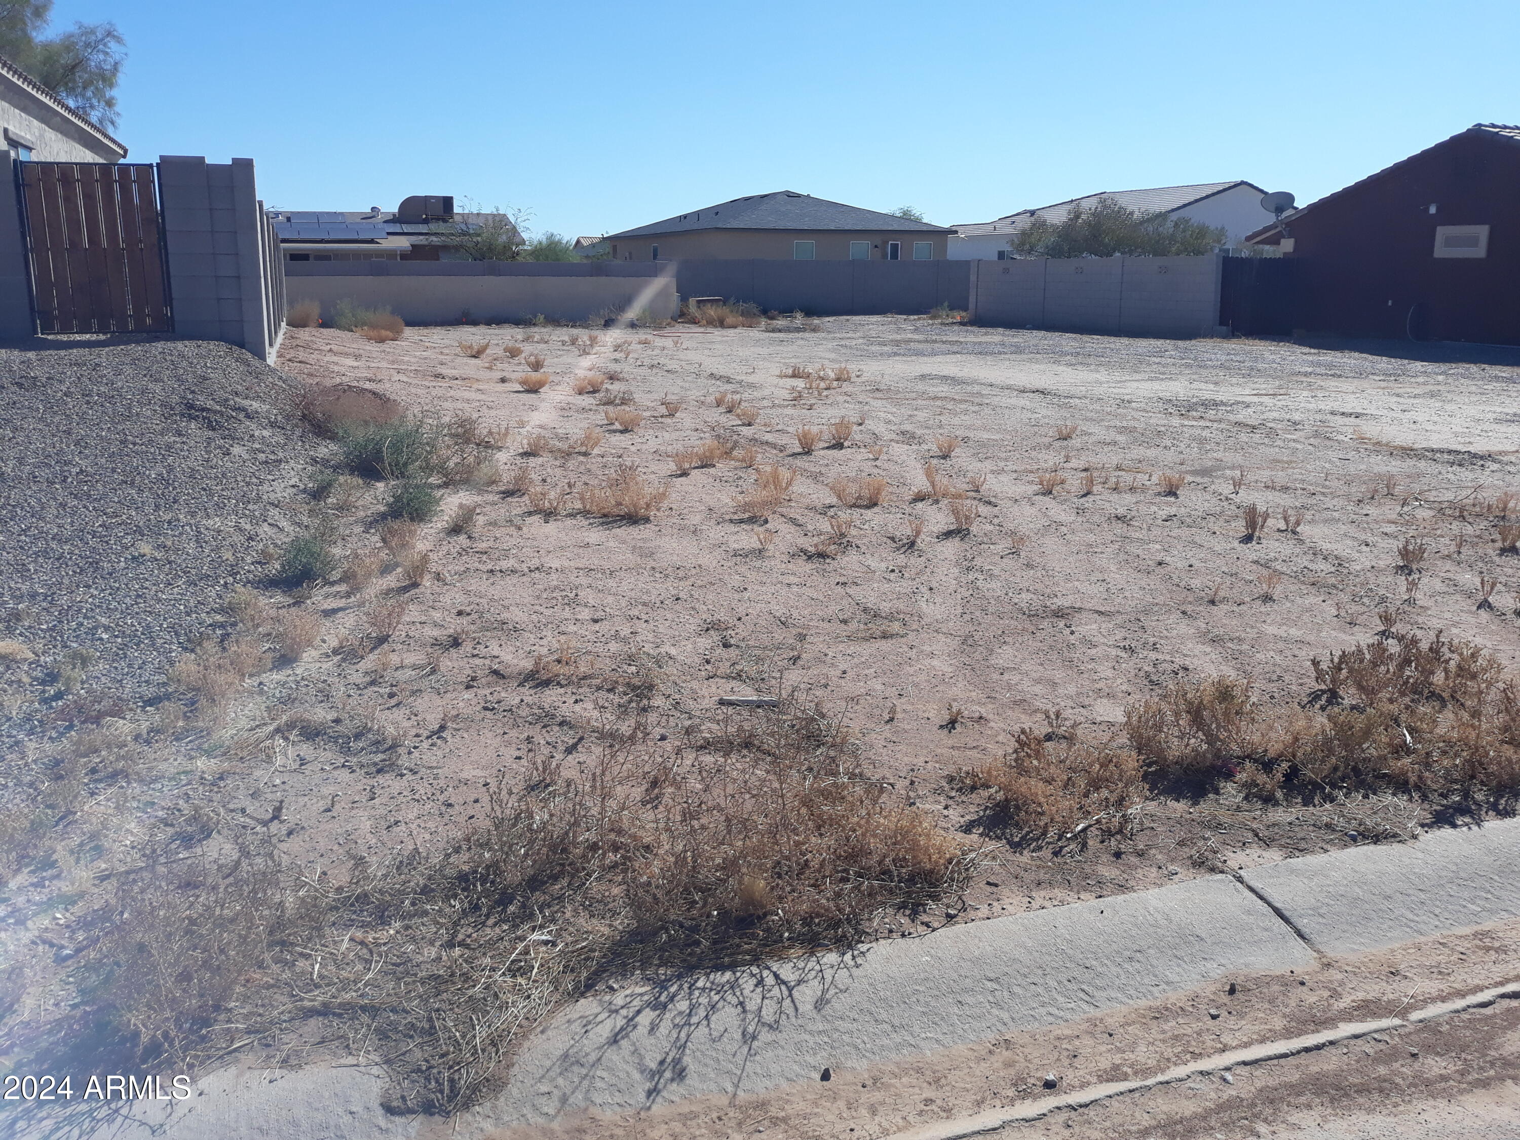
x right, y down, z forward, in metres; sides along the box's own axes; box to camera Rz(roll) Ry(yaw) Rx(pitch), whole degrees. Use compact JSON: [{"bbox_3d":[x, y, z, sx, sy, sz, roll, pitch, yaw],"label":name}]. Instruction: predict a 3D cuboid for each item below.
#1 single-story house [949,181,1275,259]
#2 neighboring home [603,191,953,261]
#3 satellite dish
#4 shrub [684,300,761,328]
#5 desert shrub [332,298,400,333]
[{"bbox_3d":[19.204,-17.412,65.484,11.947,5.126,18.500,-5,15,-20],"label":"single-story house"},{"bbox_3d":[0.093,-17.356,65.564,12.000,4.981,20.750,-5,15,-20],"label":"neighboring home"},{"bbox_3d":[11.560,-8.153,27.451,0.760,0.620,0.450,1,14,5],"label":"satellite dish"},{"bbox_3d":[-0.999,-6.747,32.321,2.050,0.692,1.500,0,14,-2],"label":"shrub"},{"bbox_3d":[-9.739,-6.306,30.370,1.620,0.774,1.300,-4,14,-17],"label":"desert shrub"}]

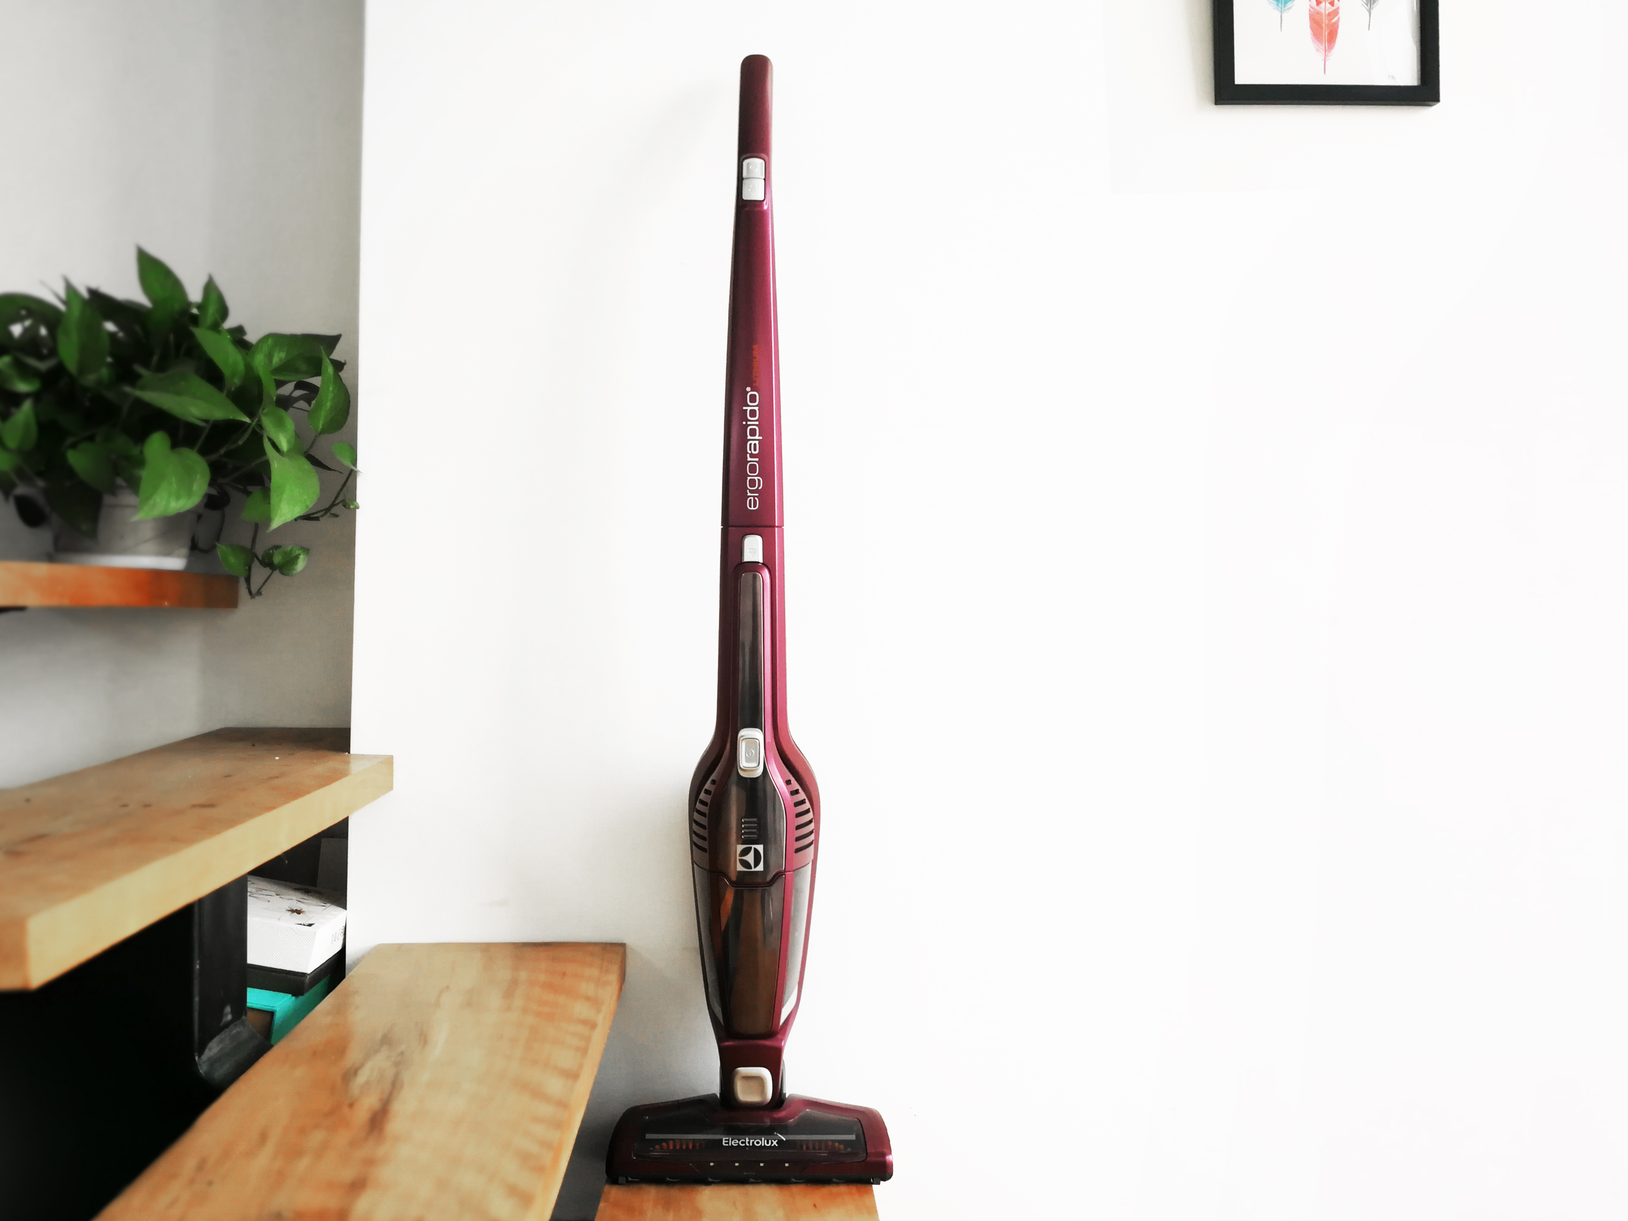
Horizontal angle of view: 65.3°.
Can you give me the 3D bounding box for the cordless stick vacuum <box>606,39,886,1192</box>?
[{"bbox_3d":[-0.056,-0.012,1.270,0.267,1.095,0.157,0,-2,3],"label":"cordless stick vacuum"}]

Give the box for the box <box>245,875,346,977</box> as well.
[{"bbox_3d":[-0.606,0.332,1.375,0.190,0.046,0.148,10,1,0],"label":"box"}]

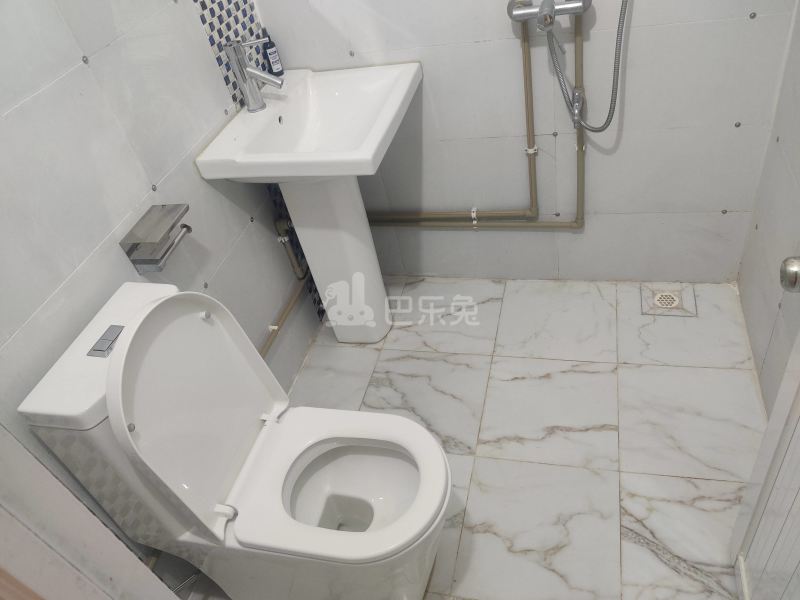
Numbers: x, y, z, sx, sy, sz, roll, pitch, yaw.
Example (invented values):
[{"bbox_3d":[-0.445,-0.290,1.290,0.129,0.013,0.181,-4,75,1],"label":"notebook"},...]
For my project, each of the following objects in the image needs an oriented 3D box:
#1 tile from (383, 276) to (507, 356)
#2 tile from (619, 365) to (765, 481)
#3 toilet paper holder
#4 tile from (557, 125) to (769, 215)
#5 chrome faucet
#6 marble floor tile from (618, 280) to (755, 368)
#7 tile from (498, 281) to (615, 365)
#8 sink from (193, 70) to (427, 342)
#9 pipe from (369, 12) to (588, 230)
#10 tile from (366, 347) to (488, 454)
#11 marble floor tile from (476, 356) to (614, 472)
[{"bbox_3d":[0.174,0.054,2.317,0.400,0.010,0.387,2,44,17],"label":"tile"},{"bbox_3d":[0.837,0.344,1.799,0.387,0.010,0.399,2,43,17],"label":"tile"},{"bbox_3d":[-0.542,-0.139,1.441,0.102,0.100,0.153,2,43,17],"label":"toilet paper holder"},{"bbox_3d":[0.796,-0.398,1.951,0.594,0.300,0.010,2,43,17],"label":"tile"},{"bbox_3d":[-0.398,-0.625,1.748,0.145,0.186,0.052,2,43,17],"label":"chrome faucet"},{"bbox_3d":[0.929,0.077,2.076,0.387,0.010,0.394,2,43,17],"label":"marble floor tile"},{"bbox_3d":[0.553,0.066,2.192,0.400,0.010,0.394,2,43,17],"label":"tile"},{"bbox_3d":[-0.152,-0.220,2.038,0.485,0.880,0.540,3,45,19],"label":"sink"},{"bbox_3d":[0.173,-0.508,2.012,0.830,0.707,0.042,2,43,17],"label":"pipe"},{"bbox_3d":[0.079,0.323,2.032,0.399,0.010,0.399,2,43,17],"label":"tile"},{"bbox_3d":[0.461,0.334,1.914,0.400,0.010,0.399,2,43,17],"label":"marble floor tile"}]

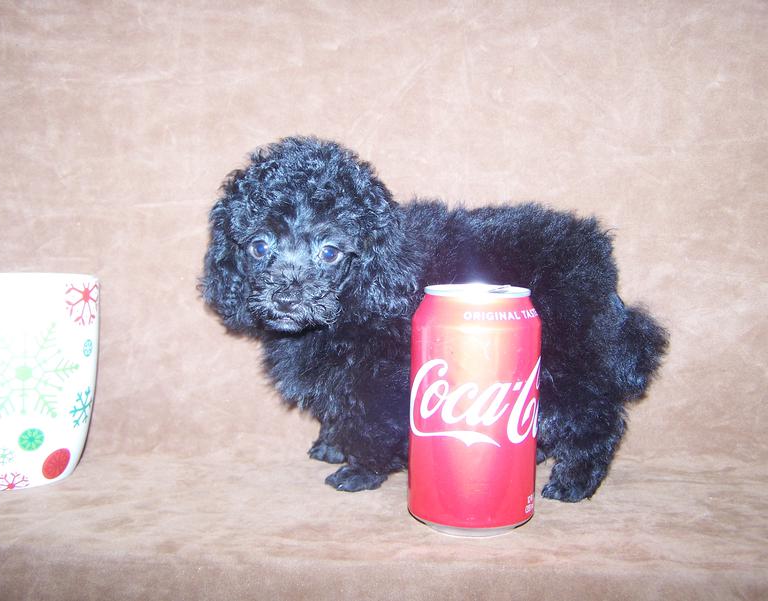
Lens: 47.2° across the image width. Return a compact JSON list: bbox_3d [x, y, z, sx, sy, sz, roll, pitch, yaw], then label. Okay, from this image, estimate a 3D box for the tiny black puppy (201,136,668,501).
[{"bbox_3d":[0.034,0.005,0.532,0.280,0.207,0.125,1,5,-6],"label":"tiny black puppy"}]

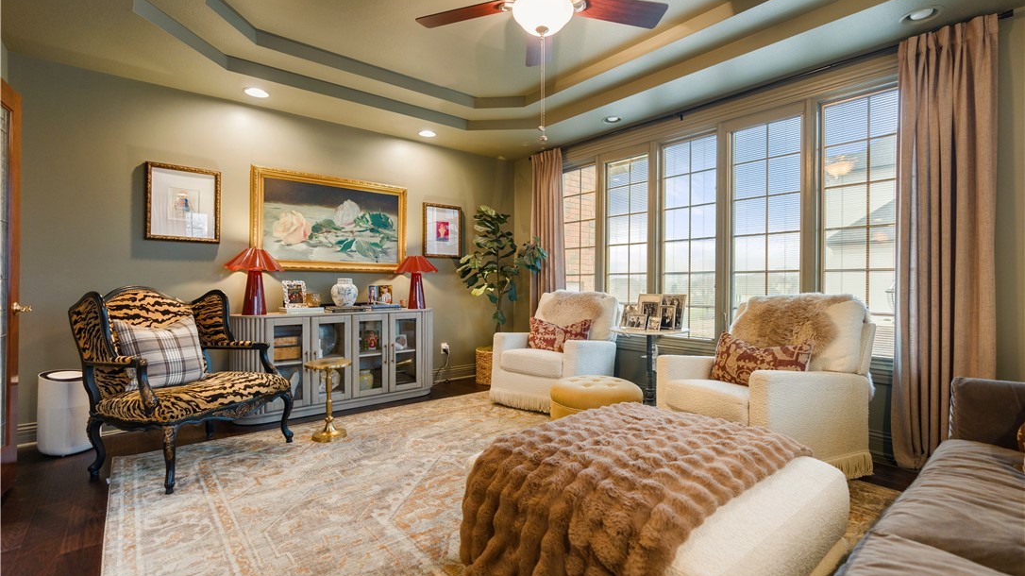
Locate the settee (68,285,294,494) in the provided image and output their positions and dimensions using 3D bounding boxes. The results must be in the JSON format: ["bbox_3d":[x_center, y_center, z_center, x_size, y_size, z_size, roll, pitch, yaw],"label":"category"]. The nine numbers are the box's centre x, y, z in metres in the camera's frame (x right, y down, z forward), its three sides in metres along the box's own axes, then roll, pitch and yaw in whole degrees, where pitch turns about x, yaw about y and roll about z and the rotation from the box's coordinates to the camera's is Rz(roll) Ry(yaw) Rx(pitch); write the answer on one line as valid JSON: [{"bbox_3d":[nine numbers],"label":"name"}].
[{"bbox_3d":[-1.869,0.499,2.662,0.730,1.016,0.840,0,1,17],"label":"settee"}]

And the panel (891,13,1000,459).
[{"bbox_3d":[2.354,-0.179,2.500,0.130,2.420,0.390,-1,2,-39],"label":"panel"}]

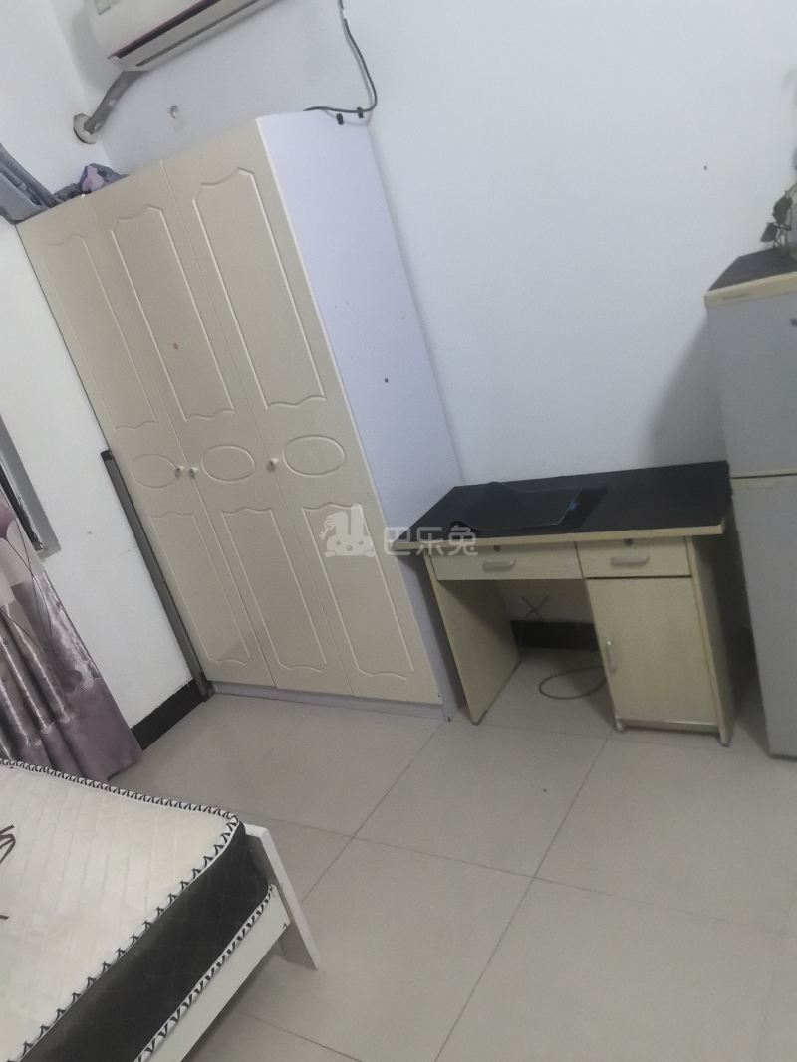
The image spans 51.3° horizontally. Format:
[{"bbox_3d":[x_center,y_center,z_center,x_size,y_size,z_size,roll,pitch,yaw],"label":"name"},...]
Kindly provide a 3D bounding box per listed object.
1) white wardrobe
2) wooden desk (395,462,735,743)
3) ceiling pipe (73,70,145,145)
[{"bbox_3d":[-0.464,-0.315,3.150,1.203,2.021,0.532,-2,24,35],"label":"white wardrobe"},{"bbox_3d":[0.624,0.232,2.744,1.026,0.709,0.477,-4,23,33],"label":"wooden desk"},{"bbox_3d":[-1.079,-1.613,3.123,0.365,0.188,0.112,-3,24,35],"label":"ceiling pipe"}]

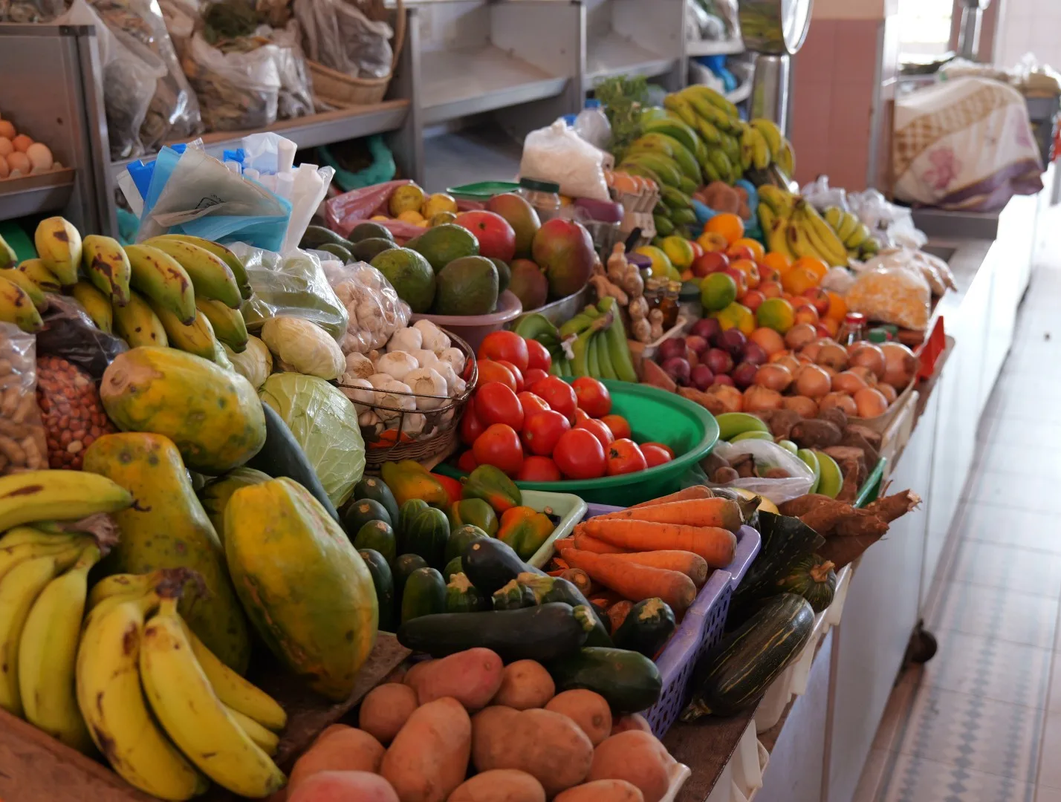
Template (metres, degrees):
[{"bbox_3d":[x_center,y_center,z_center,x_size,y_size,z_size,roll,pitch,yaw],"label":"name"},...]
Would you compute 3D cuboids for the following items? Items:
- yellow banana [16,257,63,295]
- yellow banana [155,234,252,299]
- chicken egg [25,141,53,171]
[{"bbox_3d":[-0.562,-0.144,1.420,0.040,0.055,0.150,-12,28,-34],"label":"yellow banana"},{"bbox_3d":[-0.464,-0.188,1.740,0.180,0.058,0.042,27,28,17],"label":"yellow banana"},{"bbox_3d":[-0.902,-0.448,2.270,0.045,0.058,0.045,33,27,15],"label":"chicken egg"}]

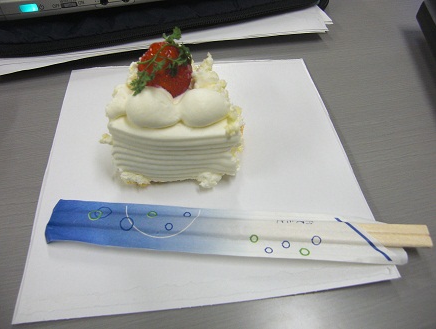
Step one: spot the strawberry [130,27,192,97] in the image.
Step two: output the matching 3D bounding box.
[{"bbox_3d":[-0.029,-0.054,0.197,0.032,0.033,0.031,1,51,-1],"label":"strawberry"}]

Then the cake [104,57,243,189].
[{"bbox_3d":[-0.023,-0.029,0.214,0.072,0.053,0.067,0,51,-2],"label":"cake"}]

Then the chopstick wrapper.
[{"bbox_3d":[0.004,0.036,0.192,0.186,0.007,0.028,4,51,1],"label":"chopstick wrapper"}]

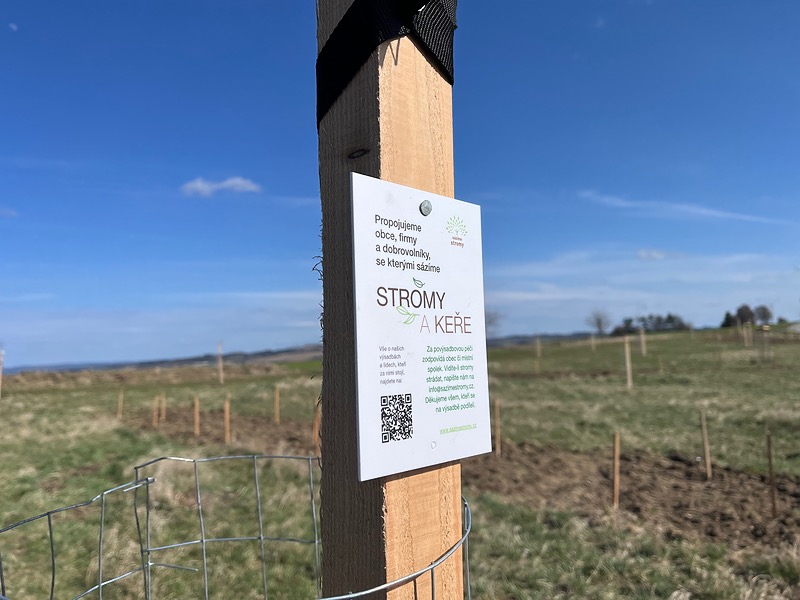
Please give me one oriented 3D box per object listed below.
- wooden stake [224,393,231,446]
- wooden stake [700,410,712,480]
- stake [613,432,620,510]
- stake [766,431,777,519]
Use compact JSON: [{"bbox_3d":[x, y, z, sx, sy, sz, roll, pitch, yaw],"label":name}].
[{"bbox_3d":[-2.626,1.838,9.232,0.063,0.812,0.063,1,-5,-16],"label":"wooden stake"},{"bbox_3d":[3.095,1.460,6.078,0.043,0.719,0.043,-6,-5,26],"label":"wooden stake"},{"bbox_3d":[1.869,1.475,5.176,0.042,0.660,0.042,1,-5,20],"label":"stake"},{"bbox_3d":[2.957,1.387,4.777,0.036,0.682,0.036,-4,-5,31],"label":"stake"}]

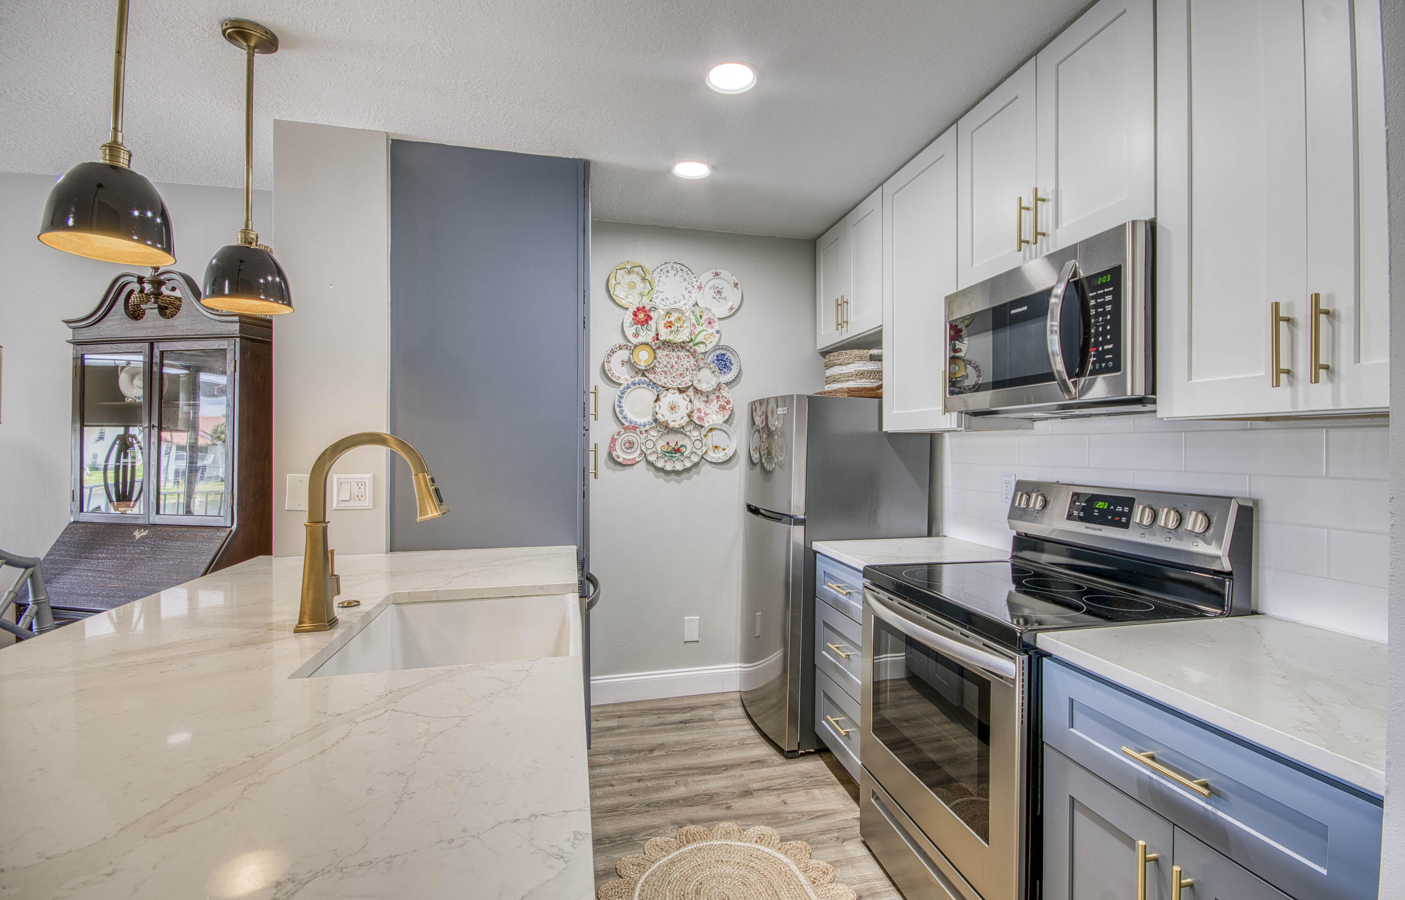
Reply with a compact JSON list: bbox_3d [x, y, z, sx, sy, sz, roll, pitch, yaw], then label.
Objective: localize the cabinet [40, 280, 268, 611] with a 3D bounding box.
[{"bbox_3d":[-1.985,0.310,2.170,0.790,1.970,0.460,0,0,10],"label":"cabinet"}]

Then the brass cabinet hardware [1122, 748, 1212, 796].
[{"bbox_3d":[0.822,0.564,1.032,0.036,0.012,0.157,0,0,-12],"label":"brass cabinet hardware"}]

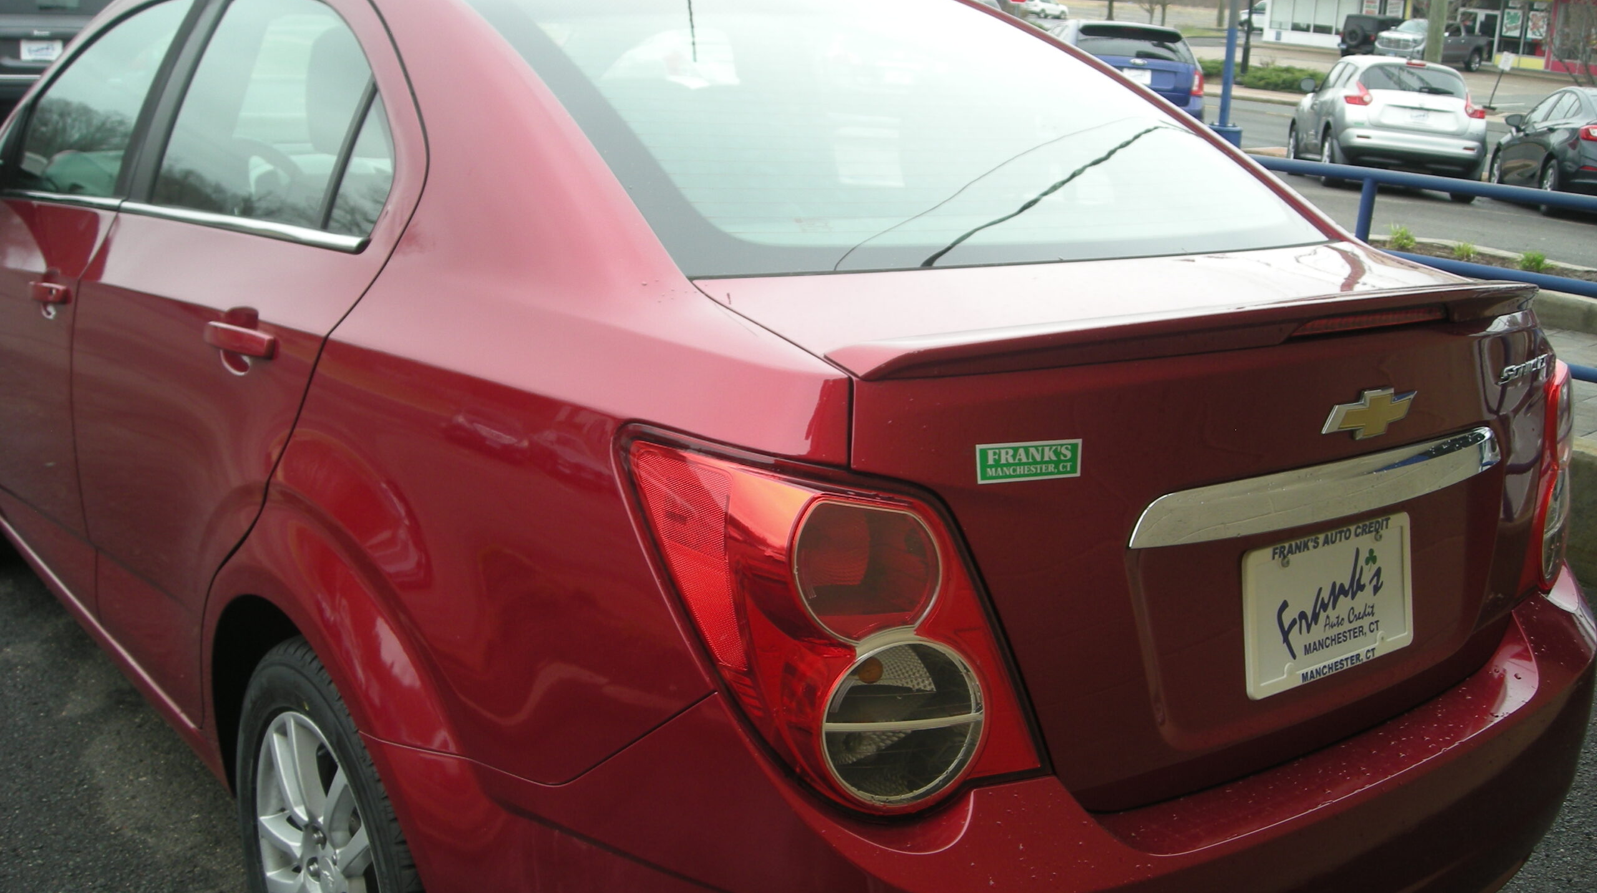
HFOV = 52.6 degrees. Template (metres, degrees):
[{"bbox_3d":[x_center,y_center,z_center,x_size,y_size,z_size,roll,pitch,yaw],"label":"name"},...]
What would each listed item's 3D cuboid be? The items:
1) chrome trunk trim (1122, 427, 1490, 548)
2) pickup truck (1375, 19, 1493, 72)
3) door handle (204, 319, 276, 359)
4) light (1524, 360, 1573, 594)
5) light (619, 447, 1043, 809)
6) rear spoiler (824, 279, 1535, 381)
[{"bbox_3d":[0.602,0.038,1.750,0.675,0.068,0.060,-9,16,-37],"label":"chrome trunk trim"},{"bbox_3d":[26.128,-16.571,66.500,5.890,1.920,2.060,-8,17,-37],"label":"pickup truck"},{"bbox_3d":[-0.685,-0.135,1.989,0.045,0.035,0.190,-9,16,-37],"label":"door handle"},{"bbox_3d":[1.016,0.013,2.215,0.186,0.329,0.369,13,17,41],"label":"light"},{"bbox_3d":[0.051,0.159,1.485,0.369,0.329,0.186,-5,15,-27],"label":"light"},{"bbox_3d":[0.545,-0.148,1.788,1.230,0.066,0.165,-9,16,-37],"label":"rear spoiler"}]

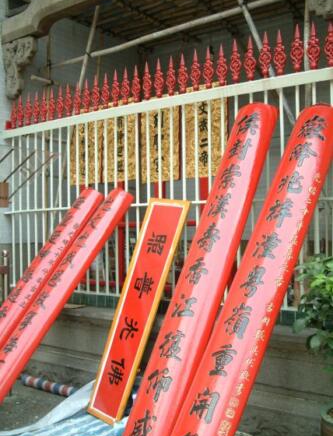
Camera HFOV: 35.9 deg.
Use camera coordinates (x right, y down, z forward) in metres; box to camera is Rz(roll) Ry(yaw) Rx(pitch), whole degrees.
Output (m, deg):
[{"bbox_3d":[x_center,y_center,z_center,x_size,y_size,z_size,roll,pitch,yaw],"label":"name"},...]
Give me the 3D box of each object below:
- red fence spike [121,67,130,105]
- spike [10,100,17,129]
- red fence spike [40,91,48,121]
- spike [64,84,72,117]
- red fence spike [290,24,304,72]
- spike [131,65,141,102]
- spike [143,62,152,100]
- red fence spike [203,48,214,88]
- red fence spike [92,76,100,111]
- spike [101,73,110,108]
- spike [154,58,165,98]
[{"bbox_3d":[-0.366,-1.189,4.615,0.086,0.332,0.079,-2,-2,35],"label":"red fence spike"},{"bbox_3d":[-1.605,-1.089,5.418,0.088,0.300,0.045,-2,-2,36],"label":"spike"},{"bbox_3d":[-1.243,-1.142,5.232,0.086,0.332,0.079,-2,-2,35],"label":"red fence spike"},{"bbox_3d":[-0.958,-1.153,5.031,0.086,0.332,0.079,-1,-1,0],"label":"spike"},{"bbox_3d":[0.913,-1.183,3.576,0.088,0.325,0.045,-2,-2,36],"label":"red fence spike"},{"bbox_3d":[-0.260,-1.157,4.426,0.088,0.325,0.045,-2,-2,36],"label":"spike"},{"bbox_3d":[-0.168,-1.199,4.475,0.086,0.332,0.079,-2,-2,35],"label":"spike"},{"bbox_3d":[0.330,-1.173,4.001,0.088,0.325,0.045,-2,-2,36],"label":"red fence spike"},{"bbox_3d":[-0.643,-1.148,4.710,0.088,0.325,0.045,-2,-2,36],"label":"red fence spike"},{"bbox_3d":[-0.546,-1.145,4.639,0.088,0.325,0.045,-2,-2,36],"label":"spike"},{"bbox_3d":[-0.064,-1.169,4.285,0.088,0.325,0.045,-2,-2,36],"label":"spike"}]

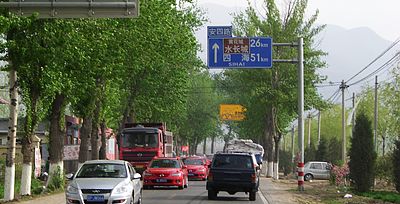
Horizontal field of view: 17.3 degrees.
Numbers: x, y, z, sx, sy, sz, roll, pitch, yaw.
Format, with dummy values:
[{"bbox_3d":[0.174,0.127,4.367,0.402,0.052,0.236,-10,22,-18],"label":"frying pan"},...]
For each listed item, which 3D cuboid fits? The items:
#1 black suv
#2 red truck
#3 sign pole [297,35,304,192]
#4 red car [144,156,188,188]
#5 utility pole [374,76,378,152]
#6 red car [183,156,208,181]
[{"bbox_3d":[1.150,2.557,46.329,1.790,1.650,4.300,0,-2,2],"label":"black suv"},{"bbox_3d":[-3.540,3.194,88.459,2.500,3.350,8.800,0,-2,4],"label":"red truck"},{"bbox_3d":[4.225,0.518,55.000,0.240,6.340,0.240,0,-2,2],"label":"sign pole"},{"bbox_3d":[-1.500,3.093,58.525,1.770,1.440,4.580,0,-2,2],"label":"red car"},{"bbox_3d":[10.043,1.680,75.000,0.190,6.300,0.190,0,-2,2],"label":"utility pole"},{"bbox_3d":[-0.420,3.594,72.725,1.770,1.440,4.580,0,-2,2],"label":"red car"}]

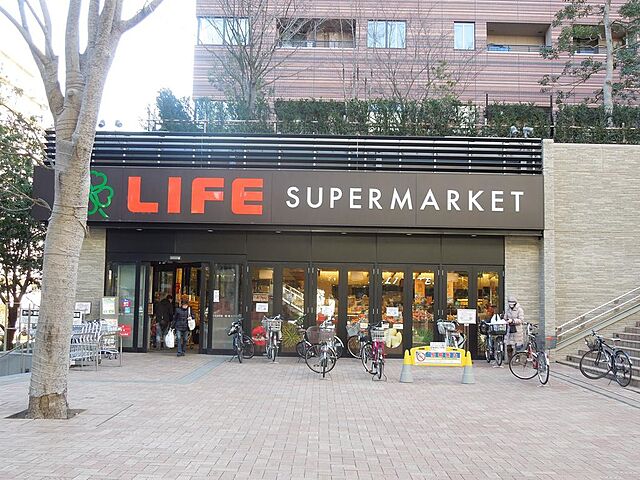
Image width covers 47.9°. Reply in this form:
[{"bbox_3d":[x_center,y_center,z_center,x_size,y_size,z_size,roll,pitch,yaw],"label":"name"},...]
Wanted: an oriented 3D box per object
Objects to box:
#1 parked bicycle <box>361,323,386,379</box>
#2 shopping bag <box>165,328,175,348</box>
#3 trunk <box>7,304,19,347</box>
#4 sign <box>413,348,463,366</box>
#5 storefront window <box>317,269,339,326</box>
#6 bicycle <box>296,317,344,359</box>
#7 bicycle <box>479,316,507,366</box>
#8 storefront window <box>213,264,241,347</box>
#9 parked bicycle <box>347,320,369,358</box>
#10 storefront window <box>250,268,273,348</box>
[{"bbox_3d":[1.046,2.199,14.471,0.520,1.100,1.720,1,-5,-3],"label":"parked bicycle"},{"bbox_3d":[-3.920,2.541,18.751,0.260,0.500,0.200,1,-5,0],"label":"shopping bag"},{"bbox_3d":[-9.971,2.805,23.381,0.340,1.500,0.340,1,-5,0],"label":"trunk"},{"bbox_3d":[2.357,2.342,14.345,0.990,0.370,0.070,1,-5,0],"label":"sign"},{"bbox_3d":[0.227,2.019,20.502,0.650,2.420,0.070,1,-5,0],"label":"storefront window"},{"bbox_3d":[0.011,2.530,18.606,1.680,1.080,0.550,5,-6,-40],"label":"bicycle"},{"bbox_3d":[4.481,2.689,18.624,0.580,1.080,1.680,2,-5,-10],"label":"bicycle"},{"bbox_3d":[-2.660,1.949,20.518,0.850,2.560,0.080,1,-5,0],"label":"storefront window"},{"bbox_3d":[1.043,2.661,19.039,0.620,1.080,1.650,1,-5,-5],"label":"parked bicycle"},{"bbox_3d":[-1.650,1.977,20.512,0.650,2.450,0.070,1,-5,0],"label":"storefront window"}]

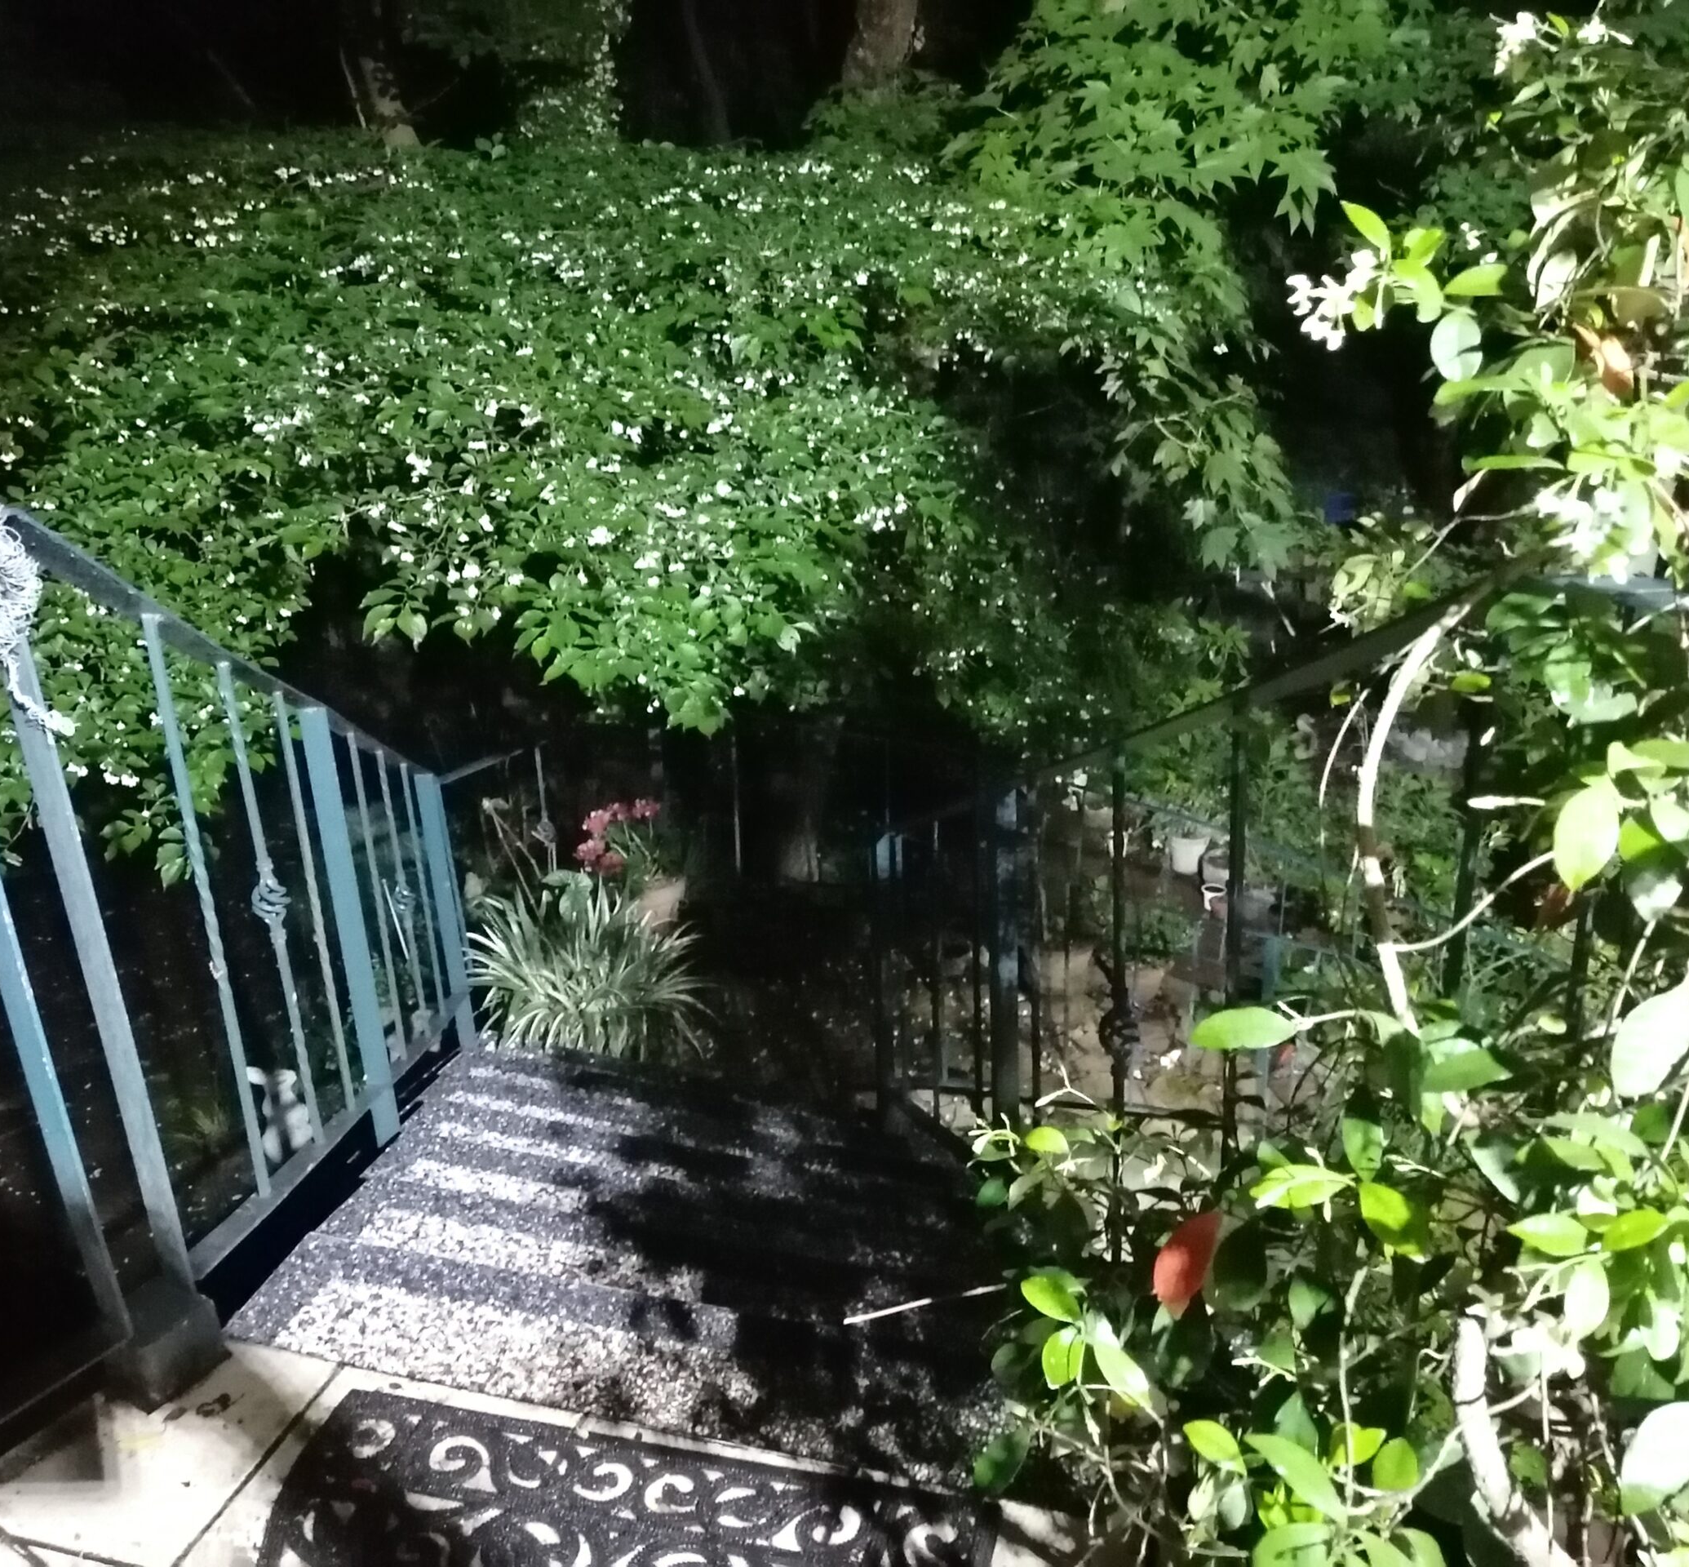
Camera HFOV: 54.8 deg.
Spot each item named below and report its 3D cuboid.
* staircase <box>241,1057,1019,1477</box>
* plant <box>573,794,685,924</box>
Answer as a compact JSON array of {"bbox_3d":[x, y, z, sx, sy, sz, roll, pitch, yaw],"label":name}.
[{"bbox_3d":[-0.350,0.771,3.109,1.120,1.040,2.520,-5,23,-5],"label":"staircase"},{"bbox_3d":[-0.624,0.260,4.850,0.350,0.460,0.340,-3,23,0],"label":"plant"}]

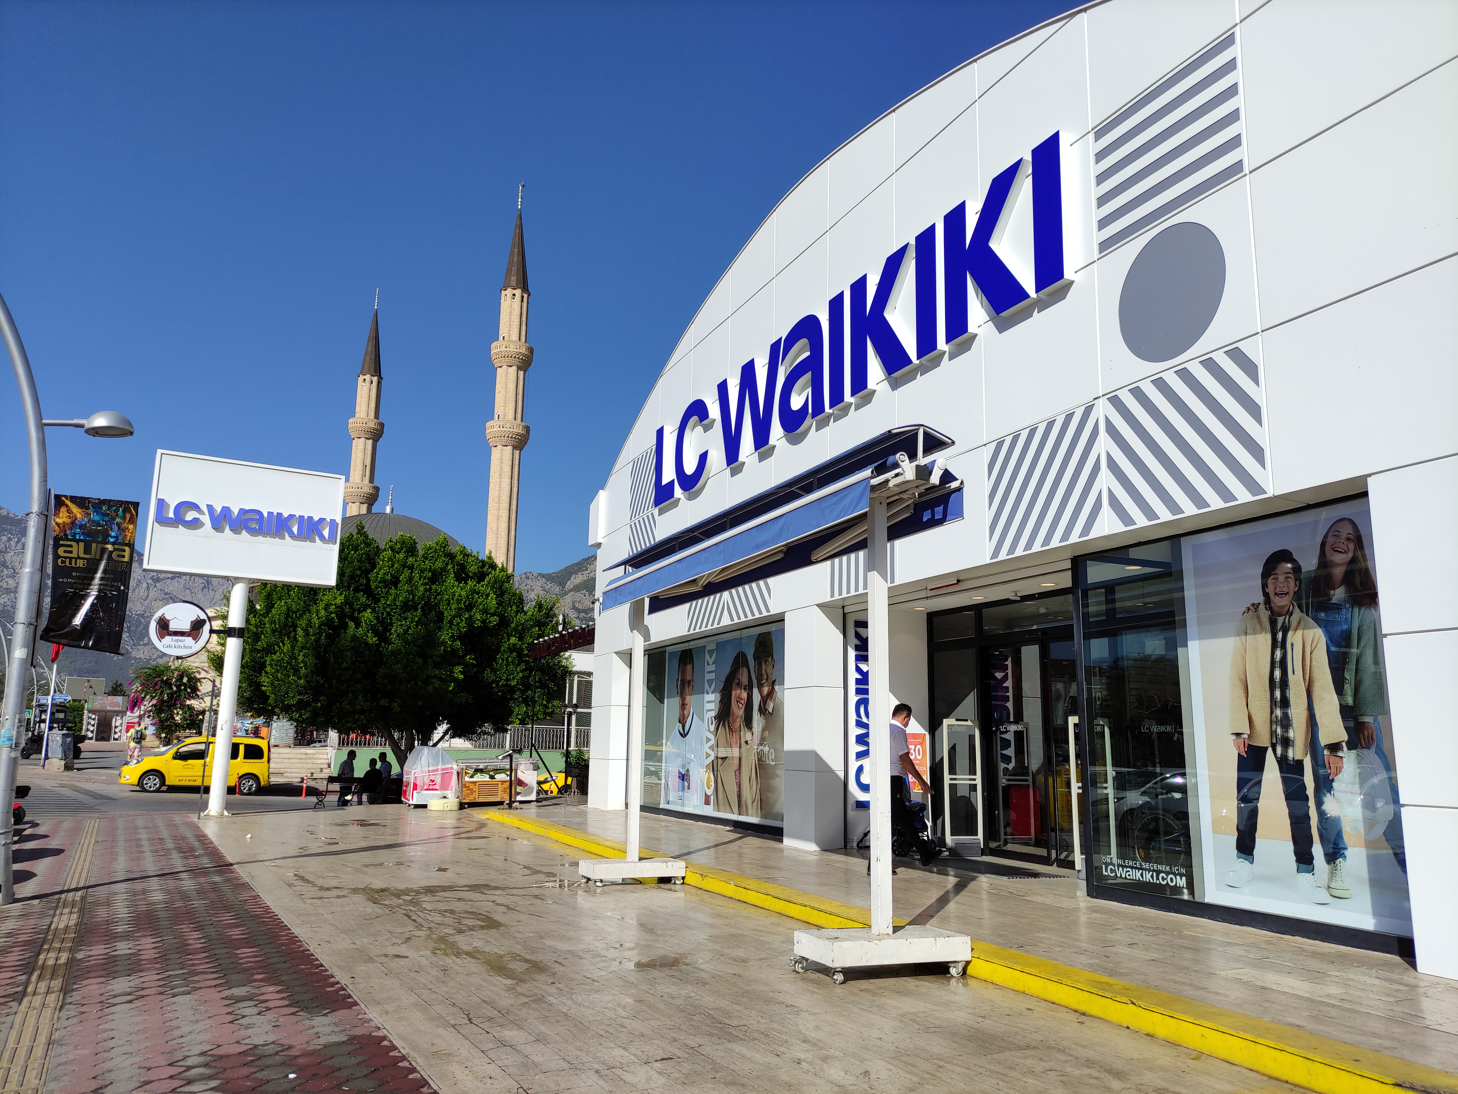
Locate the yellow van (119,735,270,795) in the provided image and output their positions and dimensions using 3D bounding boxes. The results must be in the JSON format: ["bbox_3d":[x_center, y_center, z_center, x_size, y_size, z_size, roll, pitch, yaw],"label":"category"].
[{"bbox_3d":[-16.835,6.856,33.319,4.250,1.810,1.830,7,-12,-30],"label":"yellow van"}]

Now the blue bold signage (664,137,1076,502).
[{"bbox_3d":[0.934,-2.330,14.816,0.140,1.500,11.000,6,-12,-23],"label":"blue bold signage"}]

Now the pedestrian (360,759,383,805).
[{"bbox_3d":[-9.567,6.274,28.016,0.550,1.270,0.720,7,-12,-27],"label":"pedestrian"}]

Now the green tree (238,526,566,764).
[{"bbox_3d":[-8.978,3.344,29.079,8.700,7.650,8.300,4,-11,-17],"label":"green tree"}]

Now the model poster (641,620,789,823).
[{"bbox_3d":[-0.182,2.978,17.491,0.050,2.880,5.650,6,-12,-23],"label":"model poster"}]

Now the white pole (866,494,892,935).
[{"bbox_3d":[1.005,1.073,7.028,0.100,2.900,0.100,4,-11,-18],"label":"white pole"}]

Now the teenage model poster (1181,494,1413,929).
[{"bbox_3d":[4.195,1.228,7.840,0.050,2.950,1.830,6,-12,-23],"label":"teenage model poster"}]

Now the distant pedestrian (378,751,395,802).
[{"bbox_3d":[-9.537,6.576,29.344,0.340,1.680,0.480,6,-12,-25],"label":"distant pedestrian"}]

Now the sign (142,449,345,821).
[{"bbox_3d":[-9.921,1.759,21.305,3.600,7.130,0.420,8,-13,-32],"label":"sign"}]

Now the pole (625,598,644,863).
[{"bbox_3d":[-0.979,1.869,11.326,0.100,2.910,0.100,4,-11,-18],"label":"pole"}]

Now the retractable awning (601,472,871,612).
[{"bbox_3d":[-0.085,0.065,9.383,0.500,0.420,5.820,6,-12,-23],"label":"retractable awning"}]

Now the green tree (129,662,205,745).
[{"bbox_3d":[-24.016,6.763,45.000,3.000,3.800,2.800,7,-12,-29],"label":"green tree"}]

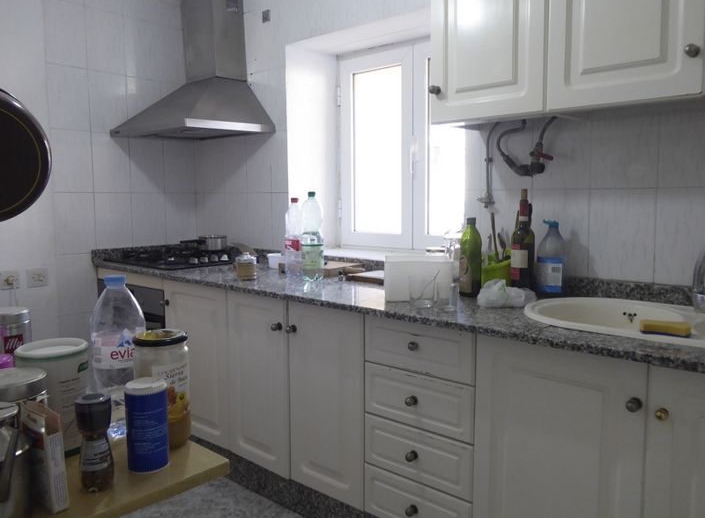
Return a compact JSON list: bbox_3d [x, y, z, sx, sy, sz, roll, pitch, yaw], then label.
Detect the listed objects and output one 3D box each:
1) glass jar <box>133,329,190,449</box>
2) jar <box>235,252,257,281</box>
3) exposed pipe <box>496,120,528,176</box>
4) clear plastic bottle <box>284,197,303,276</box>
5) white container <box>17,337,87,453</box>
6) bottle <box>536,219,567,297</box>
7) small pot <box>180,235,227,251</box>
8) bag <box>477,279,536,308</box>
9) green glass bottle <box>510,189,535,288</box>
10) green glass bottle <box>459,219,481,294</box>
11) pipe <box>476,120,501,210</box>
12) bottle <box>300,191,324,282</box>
[{"bbox_3d":[-0.337,0.229,1.050,0.092,0.190,0.092,-1,6,0],"label":"glass jar"},{"bbox_3d":[-0.413,0.029,2.313,0.076,0.107,0.076,-1,6,0],"label":"jar"},{"bbox_3d":[0.564,-0.392,2.075,0.120,0.195,0.075,5,8,42],"label":"exposed pipe"},{"bbox_3d":[-0.260,-0.100,2.650,0.088,0.338,0.088,0,6,0],"label":"clear plastic bottle"},{"bbox_3d":[-0.513,0.239,1.023,0.114,0.180,0.114,1,6,13],"label":"white container"},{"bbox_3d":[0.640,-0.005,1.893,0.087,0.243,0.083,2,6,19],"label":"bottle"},{"bbox_3d":[-0.784,-0.077,3.085,0.148,0.076,0.280,4,7,37],"label":"small pot"},{"bbox_3d":[0.468,0.097,1.762,0.165,0.070,0.115,-2,6,-10],"label":"bag"},{"bbox_3d":[0.573,-0.060,1.974,0.074,0.336,0.074,-6,8,-43],"label":"green glass bottle"},{"bbox_3d":[0.414,-0.005,2.058,0.078,0.272,0.078,0,6,0],"label":"green glass bottle"},{"bbox_3d":[0.485,-0.333,2.117,0.075,0.310,0.050,5,8,42],"label":"pipe"},{"bbox_3d":[-0.166,-0.091,2.447,0.098,0.360,0.098,0,6,0],"label":"bottle"}]

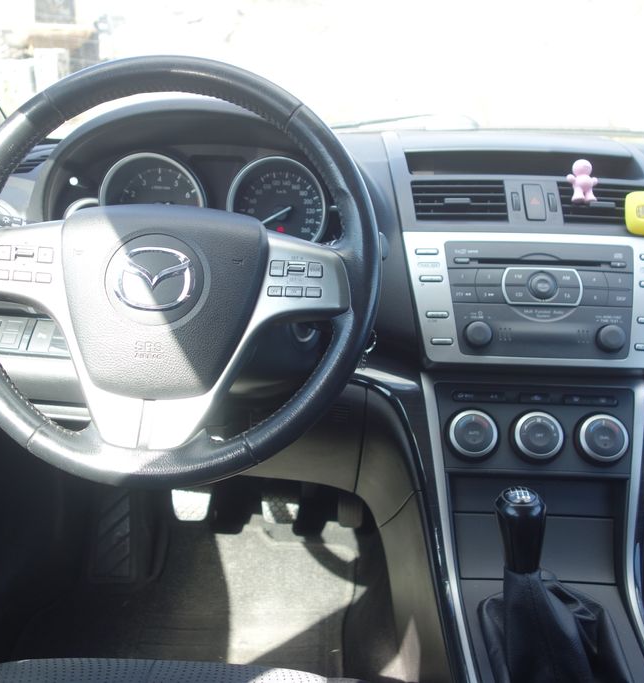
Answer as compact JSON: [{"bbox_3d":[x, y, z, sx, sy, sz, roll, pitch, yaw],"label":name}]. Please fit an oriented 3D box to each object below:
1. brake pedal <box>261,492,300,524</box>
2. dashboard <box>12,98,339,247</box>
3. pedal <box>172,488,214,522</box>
[{"bbox_3d":[-0.065,0.267,1.265,0.063,0.052,0.030,2,-13,0],"label":"brake pedal"},{"bbox_3d":[-0.151,-0.180,0.885,0.360,0.160,0.170,2,7,0],"label":"dashboard"},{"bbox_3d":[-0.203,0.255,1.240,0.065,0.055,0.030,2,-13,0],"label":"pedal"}]

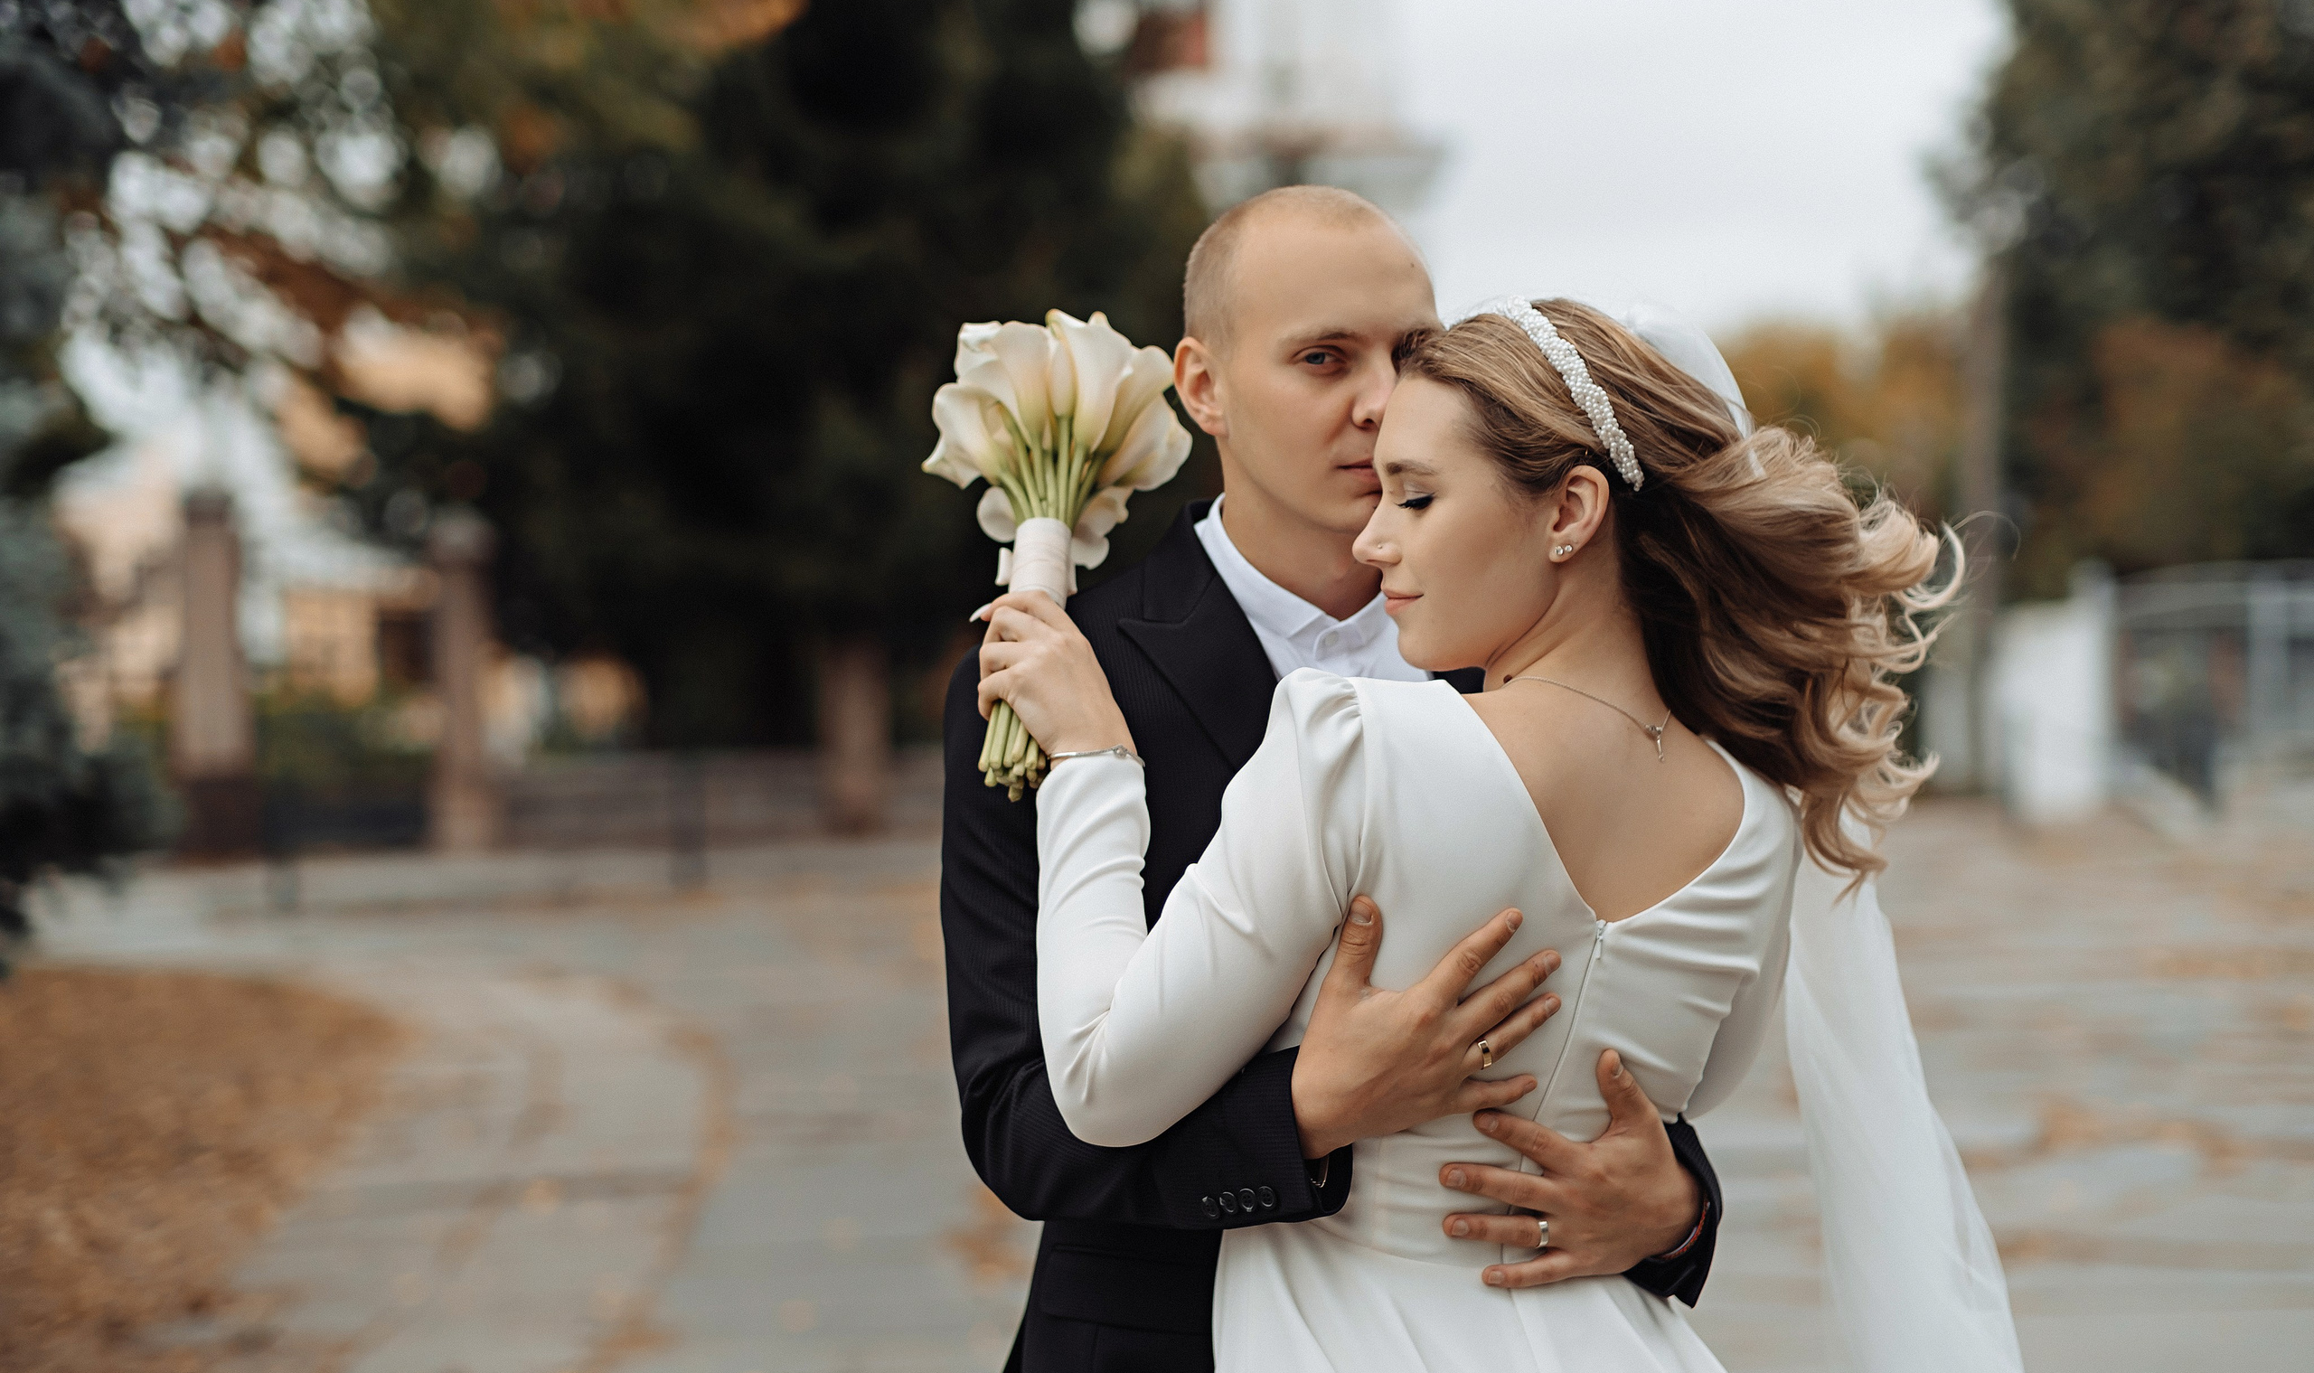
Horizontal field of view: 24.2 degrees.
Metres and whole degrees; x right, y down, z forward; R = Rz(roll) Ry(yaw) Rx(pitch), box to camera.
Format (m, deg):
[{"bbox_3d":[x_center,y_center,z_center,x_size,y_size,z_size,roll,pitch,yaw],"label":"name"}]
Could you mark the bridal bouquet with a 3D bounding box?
[{"bbox_3d":[-0.074,-0.081,3.500,0.175,0.335,0.175,8,-32,0],"label":"bridal bouquet"}]

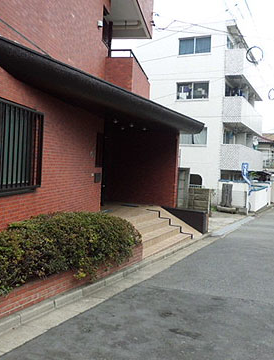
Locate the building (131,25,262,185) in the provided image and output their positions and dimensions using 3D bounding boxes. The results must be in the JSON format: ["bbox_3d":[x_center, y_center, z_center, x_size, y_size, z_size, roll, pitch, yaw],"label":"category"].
[{"bbox_3d":[4.080,-3.941,26.100,8.500,10.800,8.400,4,3,27],"label":"building"}]

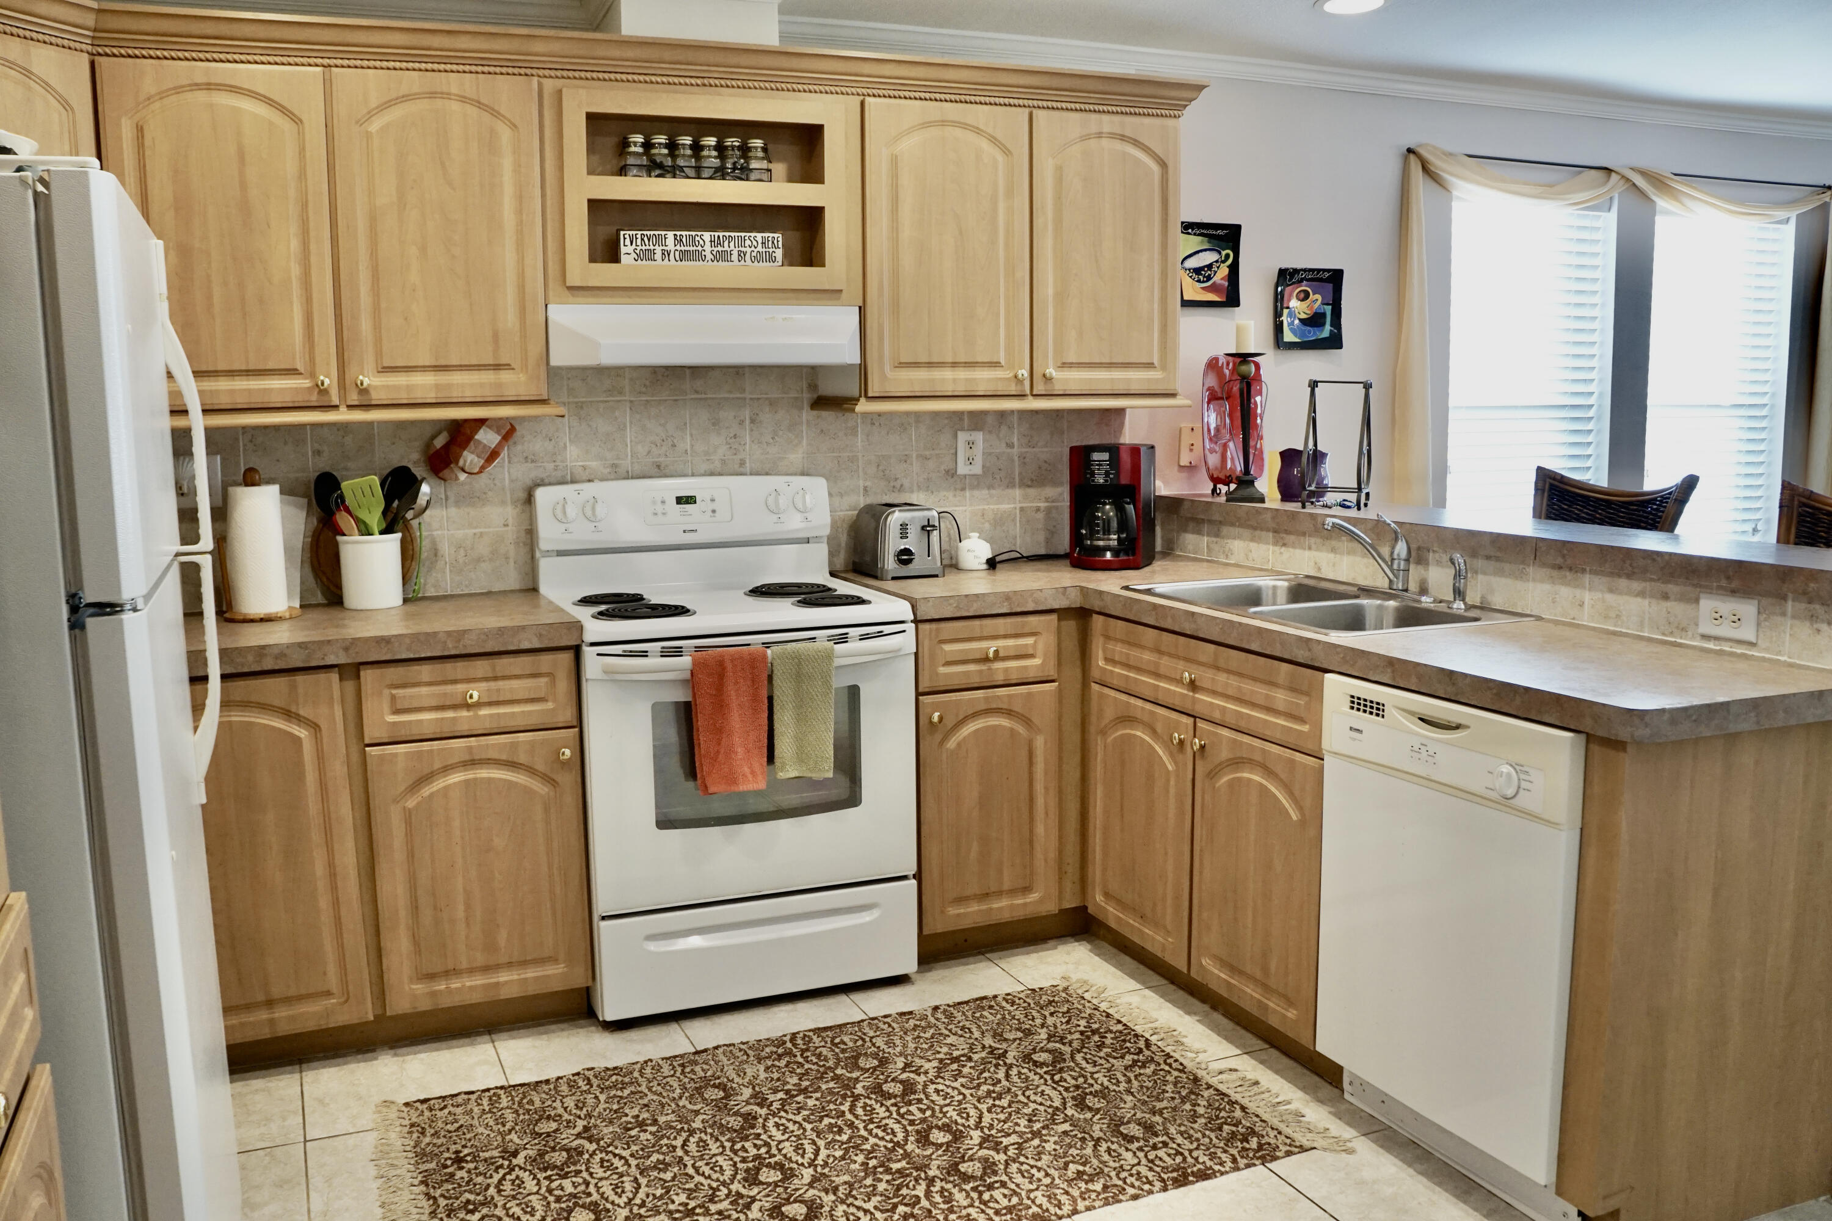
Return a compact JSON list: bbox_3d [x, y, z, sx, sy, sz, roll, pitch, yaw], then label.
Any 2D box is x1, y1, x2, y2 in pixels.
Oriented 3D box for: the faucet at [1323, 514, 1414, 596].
[{"bbox_3d":[1.016,-0.132,3.226,0.226,0.185,0.052,-4,9,-23],"label":"faucet"}]

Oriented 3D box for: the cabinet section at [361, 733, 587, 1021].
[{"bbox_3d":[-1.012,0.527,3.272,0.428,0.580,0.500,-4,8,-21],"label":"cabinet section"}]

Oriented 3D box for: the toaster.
[{"bbox_3d":[-0.045,-0.193,3.821,0.173,0.186,0.261,-3,8,-14],"label":"toaster"}]

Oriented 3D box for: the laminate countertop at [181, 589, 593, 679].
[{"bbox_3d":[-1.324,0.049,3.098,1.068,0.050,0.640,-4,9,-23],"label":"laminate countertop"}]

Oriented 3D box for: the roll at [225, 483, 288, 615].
[{"bbox_3d":[-1.453,-0.136,3.140,0.120,0.280,0.120,-4,8,-23],"label":"roll"}]

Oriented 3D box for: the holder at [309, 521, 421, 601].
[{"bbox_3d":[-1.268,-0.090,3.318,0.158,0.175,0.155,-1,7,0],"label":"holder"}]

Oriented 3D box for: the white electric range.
[{"bbox_3d":[-0.465,0.283,3.460,0.760,1.190,0.680,-4,8,-23],"label":"white electric range"}]

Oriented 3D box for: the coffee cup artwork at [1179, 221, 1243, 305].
[{"bbox_3d":[0.863,-1.021,4.219,0.240,0.245,0.035,-4,8,-23],"label":"coffee cup artwork"}]

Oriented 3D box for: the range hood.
[{"bbox_3d":[-0.518,-0.654,3.435,0.757,0.145,0.475,-4,8,-23],"label":"range hood"}]

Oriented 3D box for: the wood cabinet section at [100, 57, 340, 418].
[{"bbox_3d":[-1.495,-0.796,3.123,0.418,0.714,0.310,-4,8,-21],"label":"wood cabinet section"}]

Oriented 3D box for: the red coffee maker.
[{"bbox_3d":[0.555,-0.299,3.976,0.201,0.336,0.236,2,9,18],"label":"red coffee maker"}]

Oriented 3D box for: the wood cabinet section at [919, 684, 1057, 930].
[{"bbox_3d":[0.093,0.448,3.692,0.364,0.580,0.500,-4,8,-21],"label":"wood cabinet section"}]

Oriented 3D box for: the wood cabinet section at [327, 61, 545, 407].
[{"bbox_3d":[-1.093,-0.824,3.276,0.426,0.714,0.310,-4,8,-21],"label":"wood cabinet section"}]

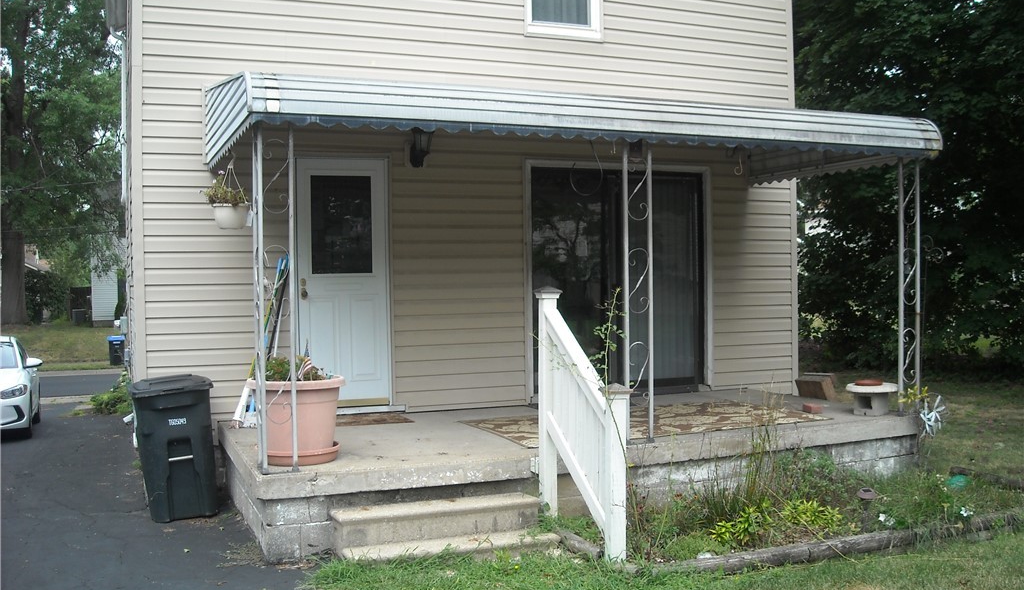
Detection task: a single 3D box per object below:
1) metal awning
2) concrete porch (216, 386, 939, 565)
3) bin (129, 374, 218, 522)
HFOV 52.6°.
[{"bbox_3d":[0.451,-1.334,8.036,5.240,0.640,2.370,-1,1,-23],"label":"metal awning"},{"bbox_3d":[0.453,1.243,7.957,5.030,0.510,2.580,-1,1,-23],"label":"concrete porch"},{"bbox_3d":[-2.337,1.035,7.131,0.520,0.920,0.620,-1,1,-23],"label":"bin"}]

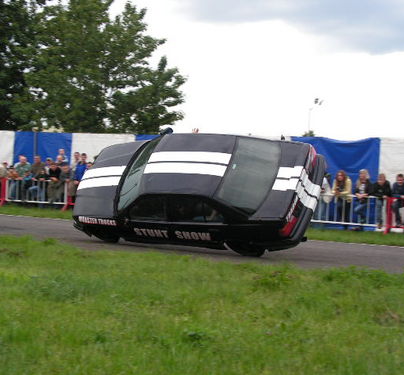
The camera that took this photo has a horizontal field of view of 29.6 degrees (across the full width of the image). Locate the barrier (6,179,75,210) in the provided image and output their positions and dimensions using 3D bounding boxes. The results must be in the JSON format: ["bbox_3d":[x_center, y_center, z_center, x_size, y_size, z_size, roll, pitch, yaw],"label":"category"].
[{"bbox_3d":[-5.900,0.240,27.400,2.500,1.000,0.500,3,1,22],"label":"barrier"}]

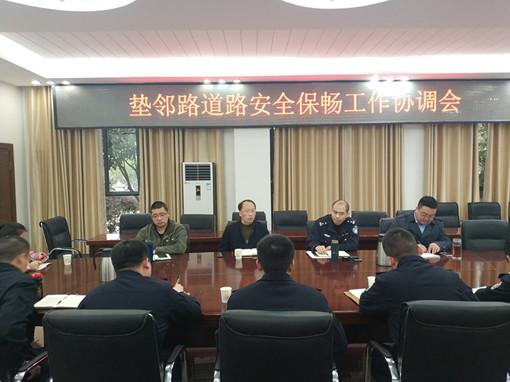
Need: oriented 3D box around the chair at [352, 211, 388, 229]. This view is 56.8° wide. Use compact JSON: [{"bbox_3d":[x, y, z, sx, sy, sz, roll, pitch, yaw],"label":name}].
[{"bbox_3d":[1.429,0.741,5.690,0.570,0.980,0.610,-1,3,5],"label":"chair"}]

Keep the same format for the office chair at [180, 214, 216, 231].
[{"bbox_3d":[-0.727,0.773,5.670,0.570,0.980,0.610,-1,3,5],"label":"office chair"}]

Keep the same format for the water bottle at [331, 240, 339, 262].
[{"bbox_3d":[0.673,0.507,3.994,0.067,0.185,0.067,-1,3,0],"label":"water bottle"}]

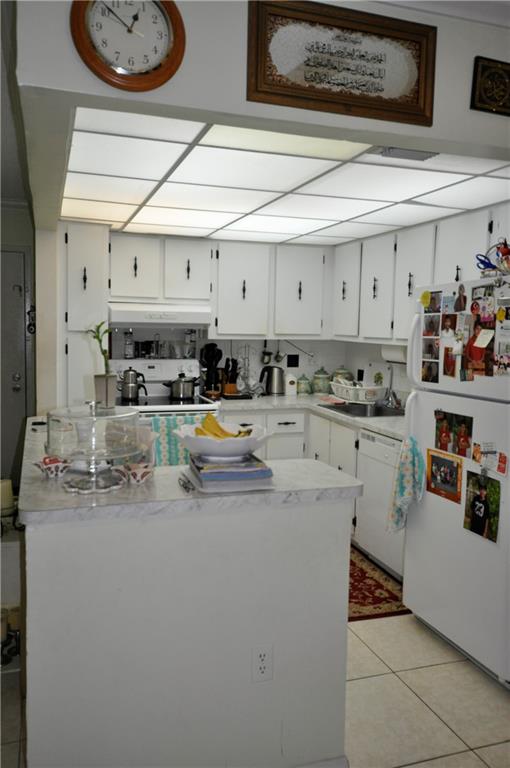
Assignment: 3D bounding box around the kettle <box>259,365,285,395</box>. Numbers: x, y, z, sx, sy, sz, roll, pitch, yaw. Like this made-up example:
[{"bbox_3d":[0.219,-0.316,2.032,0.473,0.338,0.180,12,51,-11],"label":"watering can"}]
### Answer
[{"bbox_3d":[0.139,-0.031,4.876,0.210,0.233,0.150,-1,6,-19],"label":"kettle"}]

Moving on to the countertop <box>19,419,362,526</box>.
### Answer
[{"bbox_3d":[-0.400,0.265,2.472,1.020,0.043,1.630,-1,6,-19],"label":"countertop"}]

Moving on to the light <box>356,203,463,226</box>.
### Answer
[{"bbox_3d":[0.850,-0.990,3.462,0.440,0.050,0.600,-1,6,-19],"label":"light"}]

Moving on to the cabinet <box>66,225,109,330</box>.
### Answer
[{"bbox_3d":[-1.176,-0.712,4.139,0.305,0.695,0.570,-1,6,-19],"label":"cabinet"}]

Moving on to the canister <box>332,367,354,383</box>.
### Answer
[{"bbox_3d":[0.756,-0.036,5.125,0.190,0.255,0.190,-1,6,-19],"label":"canister"}]

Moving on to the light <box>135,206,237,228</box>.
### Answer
[{"bbox_3d":[-0.422,-1.031,3.667,0.600,0.050,0.600,-1,6,-19],"label":"light"}]

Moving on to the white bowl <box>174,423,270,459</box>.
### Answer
[{"bbox_3d":[-0.101,0.190,1.883,0.308,0.090,0.278,1,6,0],"label":"white bowl"}]

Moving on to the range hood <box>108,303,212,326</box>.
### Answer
[{"bbox_3d":[-0.721,-0.528,4.473,0.755,0.140,0.450,-1,6,-19],"label":"range hood"}]

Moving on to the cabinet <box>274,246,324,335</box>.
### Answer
[{"bbox_3d":[0.304,-0.742,4.862,0.440,0.720,0.320,-1,6,-19],"label":"cabinet"}]

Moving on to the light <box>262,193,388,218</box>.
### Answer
[{"bbox_3d":[0.355,-0.964,3.261,0.591,0.040,0.586,-1,6,-19],"label":"light"}]

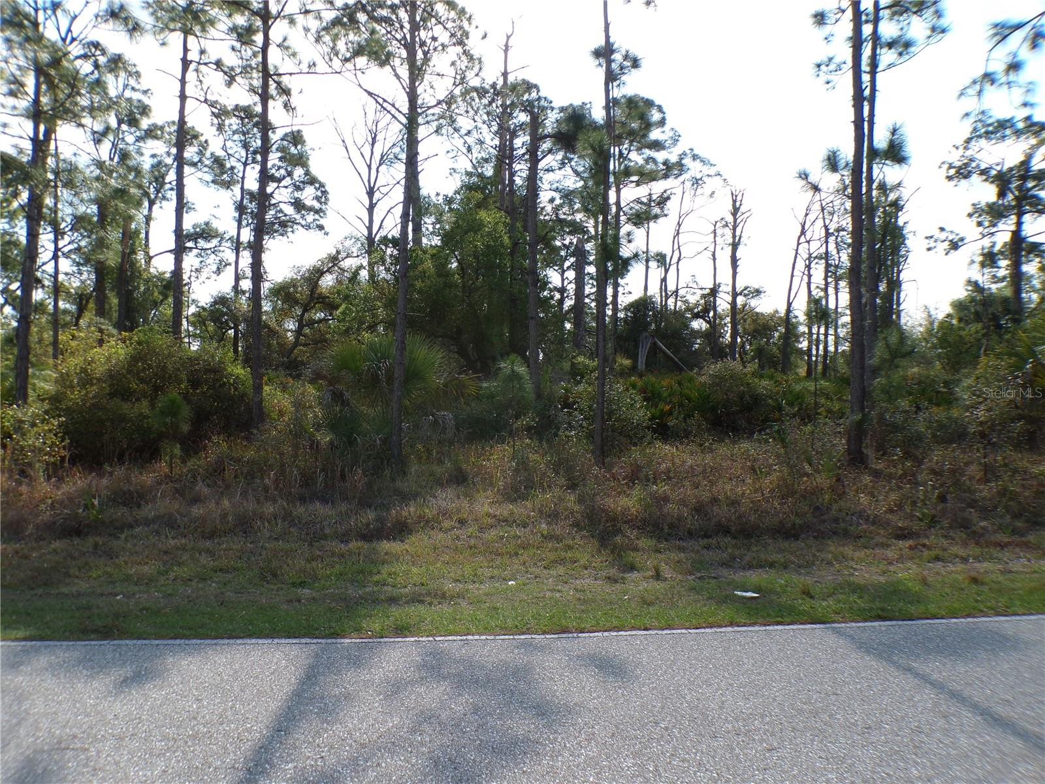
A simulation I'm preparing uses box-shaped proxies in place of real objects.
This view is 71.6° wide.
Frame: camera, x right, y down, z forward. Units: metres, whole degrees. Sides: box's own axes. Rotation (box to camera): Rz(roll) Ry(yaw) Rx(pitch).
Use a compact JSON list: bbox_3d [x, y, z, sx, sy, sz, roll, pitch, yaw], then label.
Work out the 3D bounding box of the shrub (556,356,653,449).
[{"bbox_3d":[1.642,0.294,14.500,1.800,1.900,1.700,0,1,0],"label":"shrub"}]

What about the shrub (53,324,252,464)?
[{"bbox_3d":[-7.098,0.093,13.800,3.600,2.550,2.800,0,1,0],"label":"shrub"}]

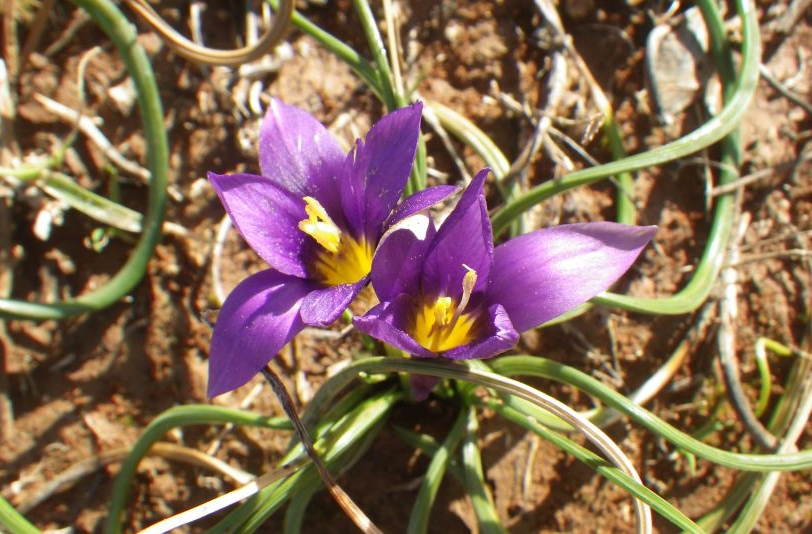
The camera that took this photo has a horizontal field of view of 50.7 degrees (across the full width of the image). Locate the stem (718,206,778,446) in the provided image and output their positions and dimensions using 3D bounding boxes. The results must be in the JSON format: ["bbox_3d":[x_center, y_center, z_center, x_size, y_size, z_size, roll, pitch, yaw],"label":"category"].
[{"bbox_3d":[0.080,0.013,0.203,0.011,0.005,0.064,5,57,3],"label":"stem"}]

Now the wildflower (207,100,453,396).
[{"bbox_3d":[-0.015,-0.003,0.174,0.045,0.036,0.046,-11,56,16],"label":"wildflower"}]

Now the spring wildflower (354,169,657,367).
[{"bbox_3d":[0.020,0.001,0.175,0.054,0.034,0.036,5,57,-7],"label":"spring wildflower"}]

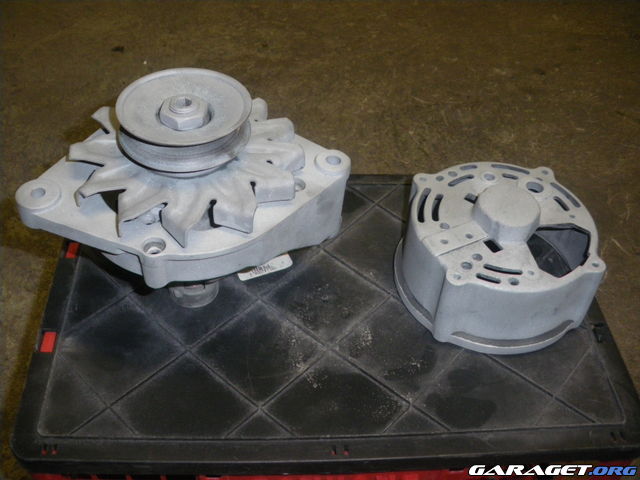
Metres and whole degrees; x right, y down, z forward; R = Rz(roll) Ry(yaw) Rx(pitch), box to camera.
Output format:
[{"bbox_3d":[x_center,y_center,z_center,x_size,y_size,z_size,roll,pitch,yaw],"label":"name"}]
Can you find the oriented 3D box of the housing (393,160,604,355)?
[{"bbox_3d":[0.123,0.002,0.461,0.134,0.076,0.134,-4,48,-8],"label":"housing"}]

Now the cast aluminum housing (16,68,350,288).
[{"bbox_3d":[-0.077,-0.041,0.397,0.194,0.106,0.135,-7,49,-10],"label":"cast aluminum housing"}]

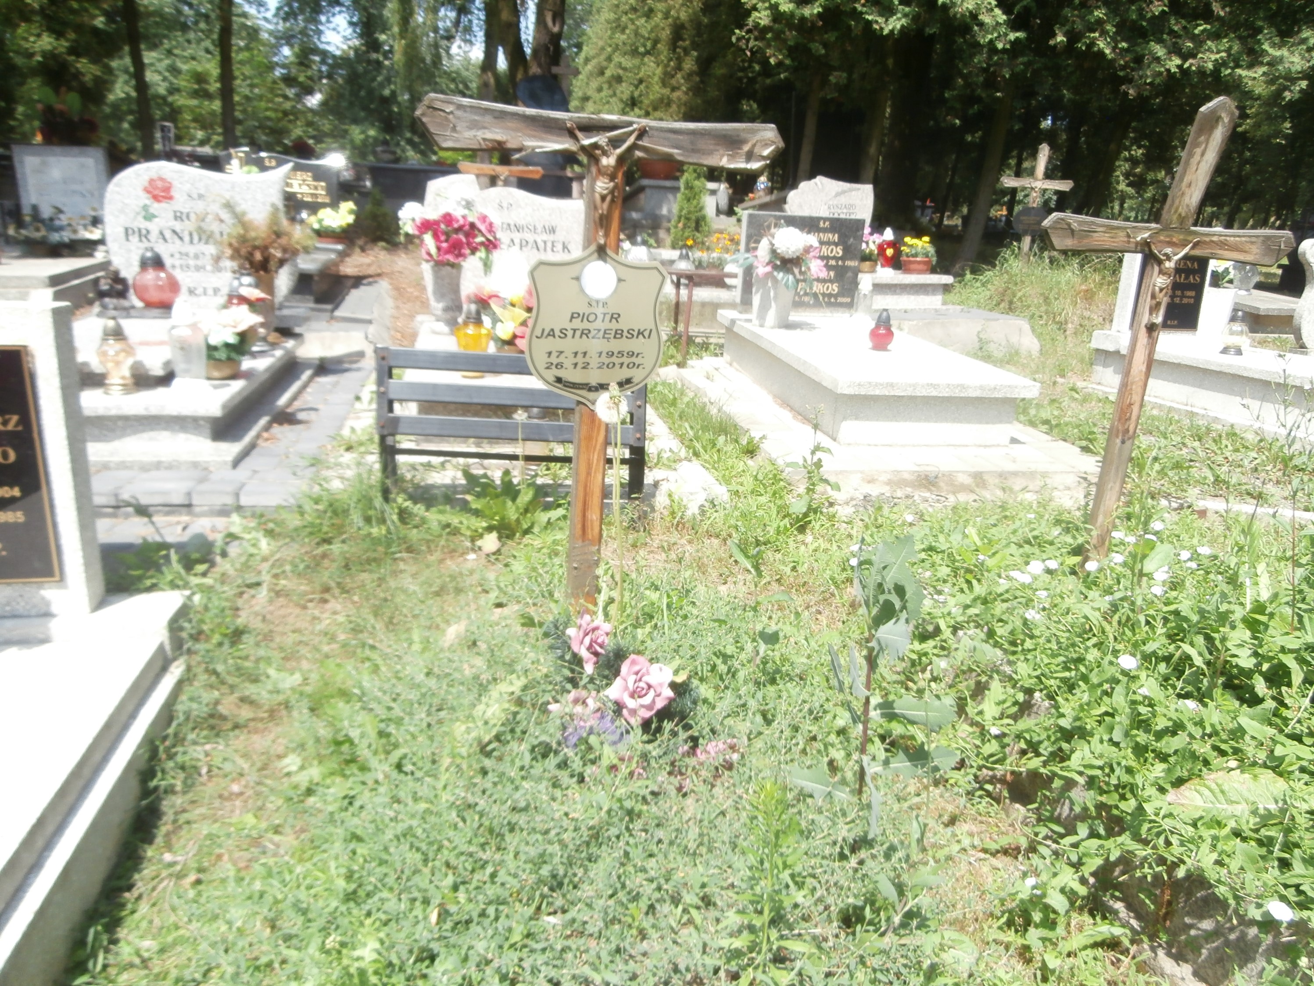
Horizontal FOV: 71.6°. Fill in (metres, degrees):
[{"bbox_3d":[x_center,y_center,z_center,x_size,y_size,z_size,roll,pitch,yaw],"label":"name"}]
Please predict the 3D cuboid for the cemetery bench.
[{"bbox_3d":[-0.480,-0.244,3.151,0.885,0.550,0.380,3,19,-2],"label":"cemetery bench"}]

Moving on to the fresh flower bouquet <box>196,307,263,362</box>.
[{"bbox_3d":[-1.514,-0.566,3.240,0.215,0.192,0.190,0,19,-11],"label":"fresh flower bouquet"}]

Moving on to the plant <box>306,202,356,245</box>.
[{"bbox_3d":[-2.158,-1.789,6.050,0.320,0.280,0.250,0,19,-11],"label":"plant"}]

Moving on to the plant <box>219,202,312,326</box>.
[{"bbox_3d":[-1.925,-1.077,4.422,0.408,0.603,0.370,0,19,-11],"label":"plant"}]

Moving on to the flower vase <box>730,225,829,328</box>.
[{"bbox_3d":[0.705,-1.247,5.243,0.520,0.554,0.400,0,19,-11],"label":"flower vase"}]

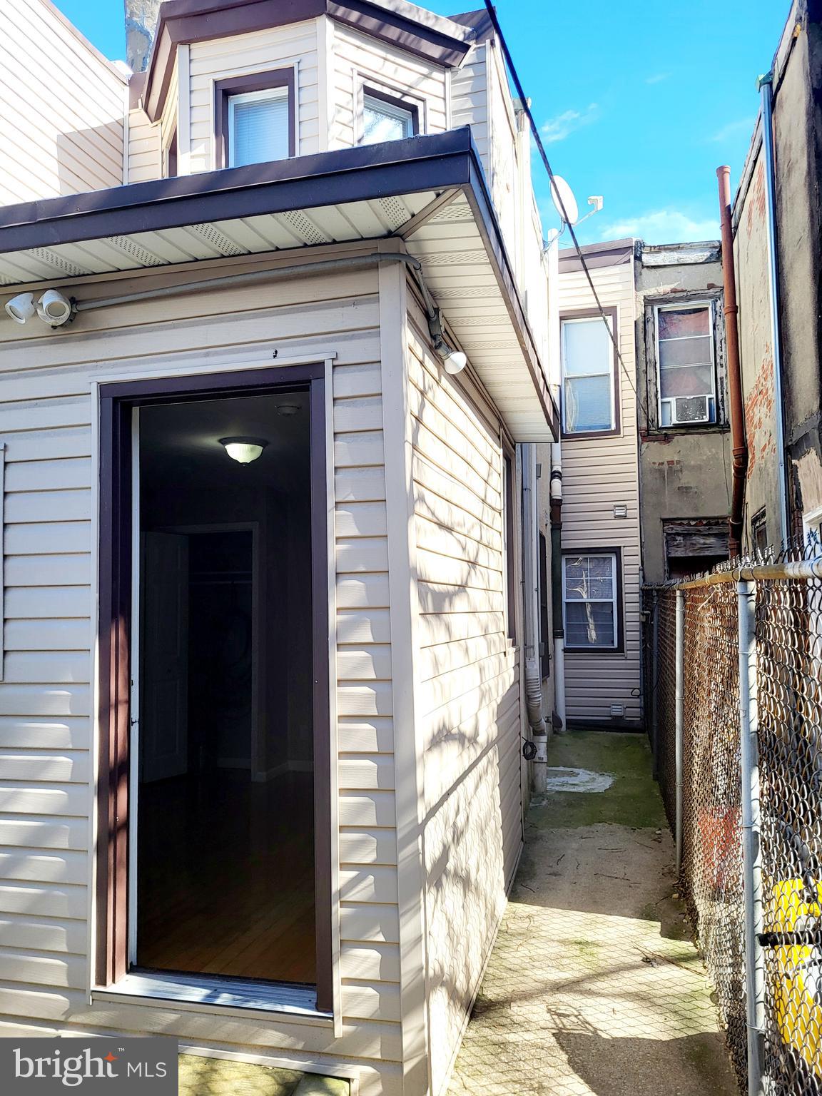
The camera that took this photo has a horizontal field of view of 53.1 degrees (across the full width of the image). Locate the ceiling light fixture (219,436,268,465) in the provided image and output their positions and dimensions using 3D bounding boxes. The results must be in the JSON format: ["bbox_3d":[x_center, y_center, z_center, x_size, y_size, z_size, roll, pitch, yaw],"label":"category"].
[{"bbox_3d":[-1.081,-0.614,5.360,0.340,0.150,0.340,-1,-4,0],"label":"ceiling light fixture"}]

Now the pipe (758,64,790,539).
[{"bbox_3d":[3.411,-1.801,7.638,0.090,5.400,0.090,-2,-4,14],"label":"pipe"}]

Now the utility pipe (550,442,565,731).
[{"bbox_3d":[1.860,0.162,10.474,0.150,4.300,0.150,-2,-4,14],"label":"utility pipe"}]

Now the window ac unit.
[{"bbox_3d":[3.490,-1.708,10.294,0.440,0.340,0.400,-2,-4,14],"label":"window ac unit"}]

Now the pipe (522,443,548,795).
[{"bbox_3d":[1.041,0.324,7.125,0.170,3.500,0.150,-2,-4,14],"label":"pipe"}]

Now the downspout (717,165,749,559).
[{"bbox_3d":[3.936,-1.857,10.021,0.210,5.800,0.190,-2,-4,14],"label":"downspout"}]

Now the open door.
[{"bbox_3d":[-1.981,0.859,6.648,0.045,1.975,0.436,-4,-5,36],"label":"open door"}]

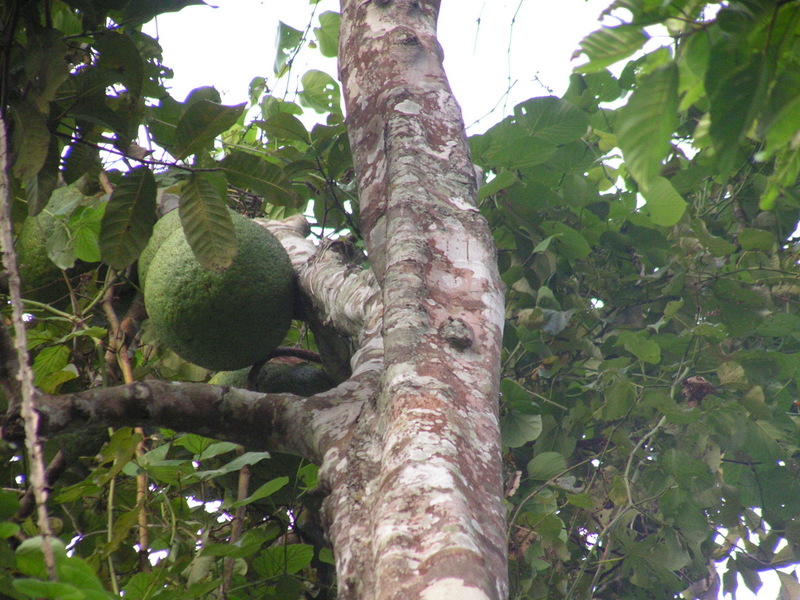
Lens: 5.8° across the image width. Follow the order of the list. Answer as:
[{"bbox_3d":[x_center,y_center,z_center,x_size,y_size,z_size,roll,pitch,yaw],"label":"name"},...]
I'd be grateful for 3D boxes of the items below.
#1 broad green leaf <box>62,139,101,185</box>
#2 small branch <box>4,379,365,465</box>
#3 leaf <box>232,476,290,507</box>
[{"bbox_3d":[-0.661,-0.287,16.500,0.075,0.106,0.025,27,17,-9],"label":"broad green leaf"},{"bbox_3d":[-0.458,0.258,16.900,0.770,0.180,0.190,0,-22,0],"label":"small branch"},{"bbox_3d":[-0.275,0.383,15.800,0.123,0.025,0.056,-26,-30,-10],"label":"leaf"}]

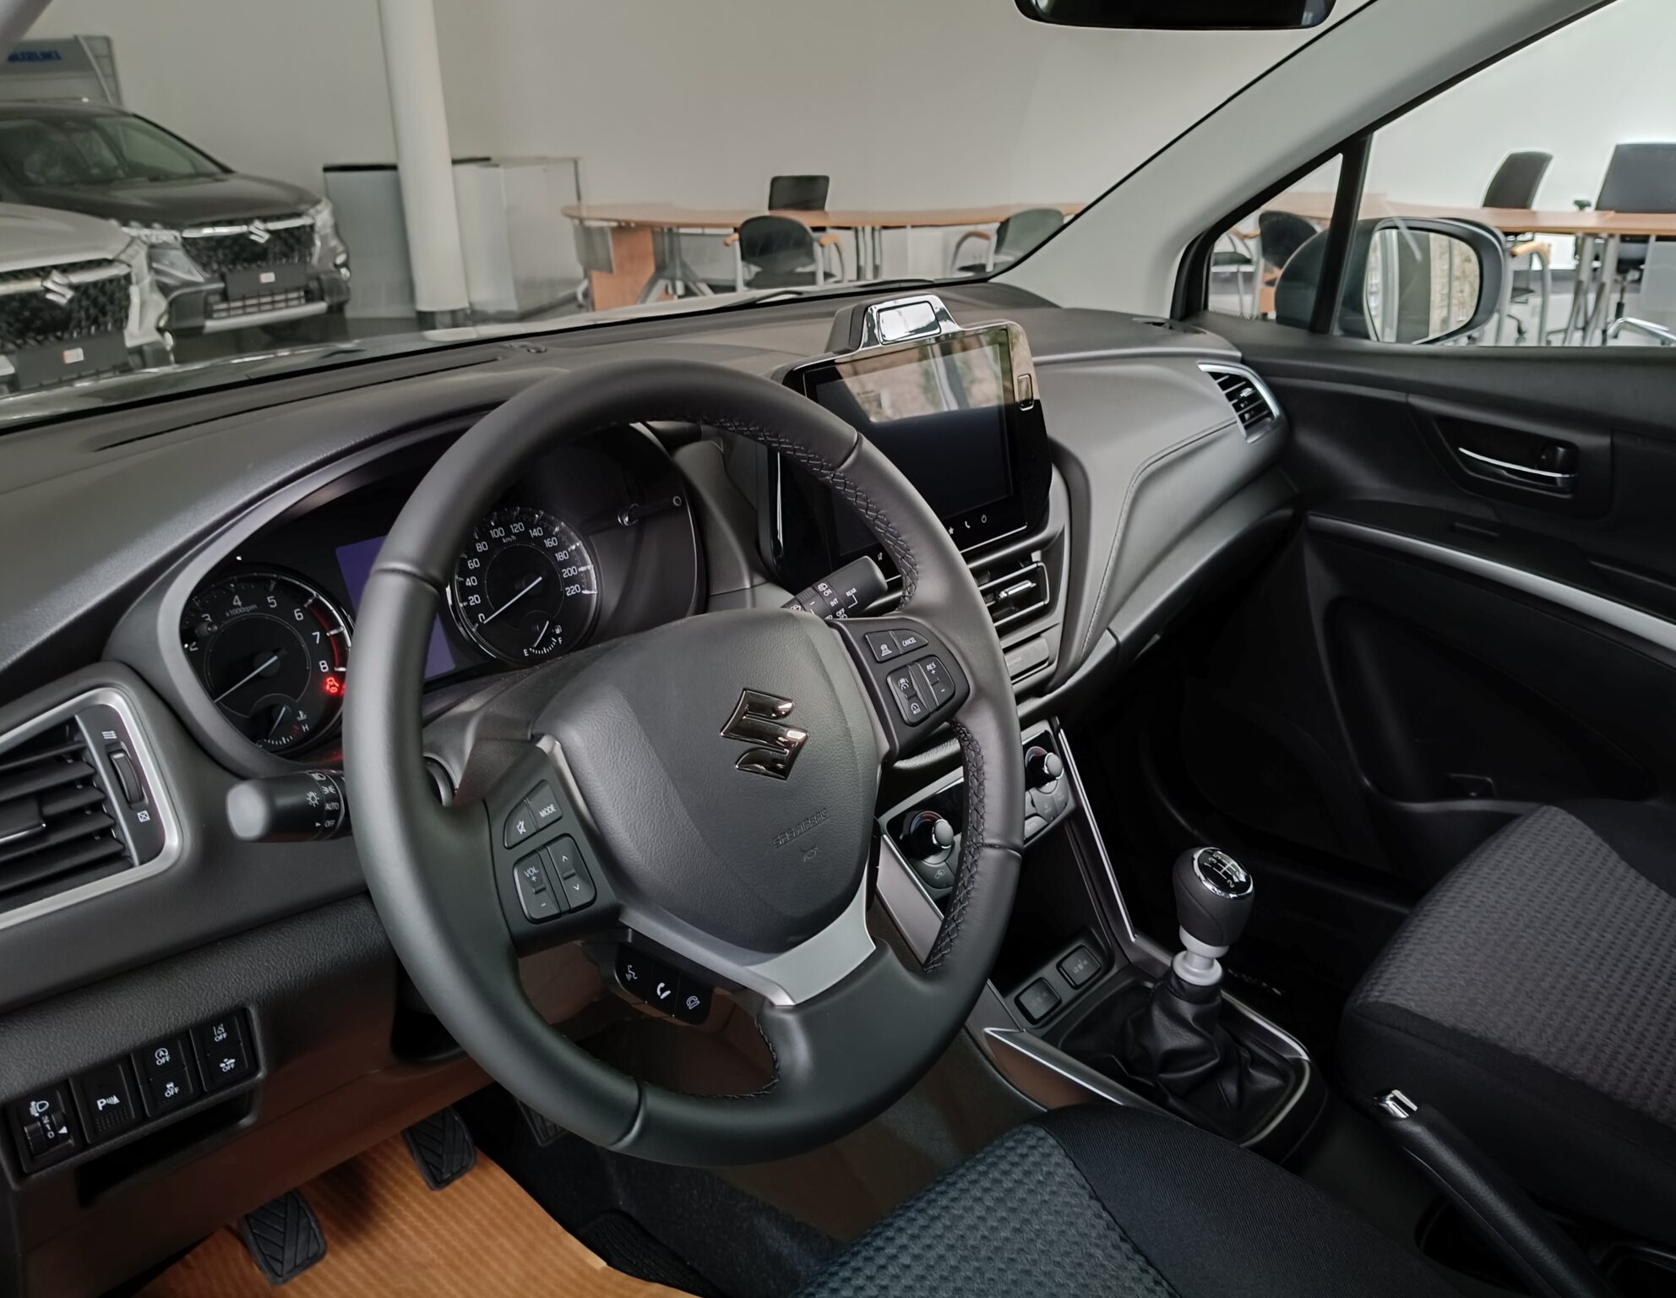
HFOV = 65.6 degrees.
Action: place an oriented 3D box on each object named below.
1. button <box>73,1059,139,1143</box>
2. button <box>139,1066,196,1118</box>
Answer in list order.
[{"bbox_3d":[-0.338,0.206,0.600,0.024,0.034,0.012,-19,24,-36],"label":"button"},{"bbox_3d":[-0.319,0.208,0.617,0.022,0.017,0.010,-19,24,-36],"label":"button"}]

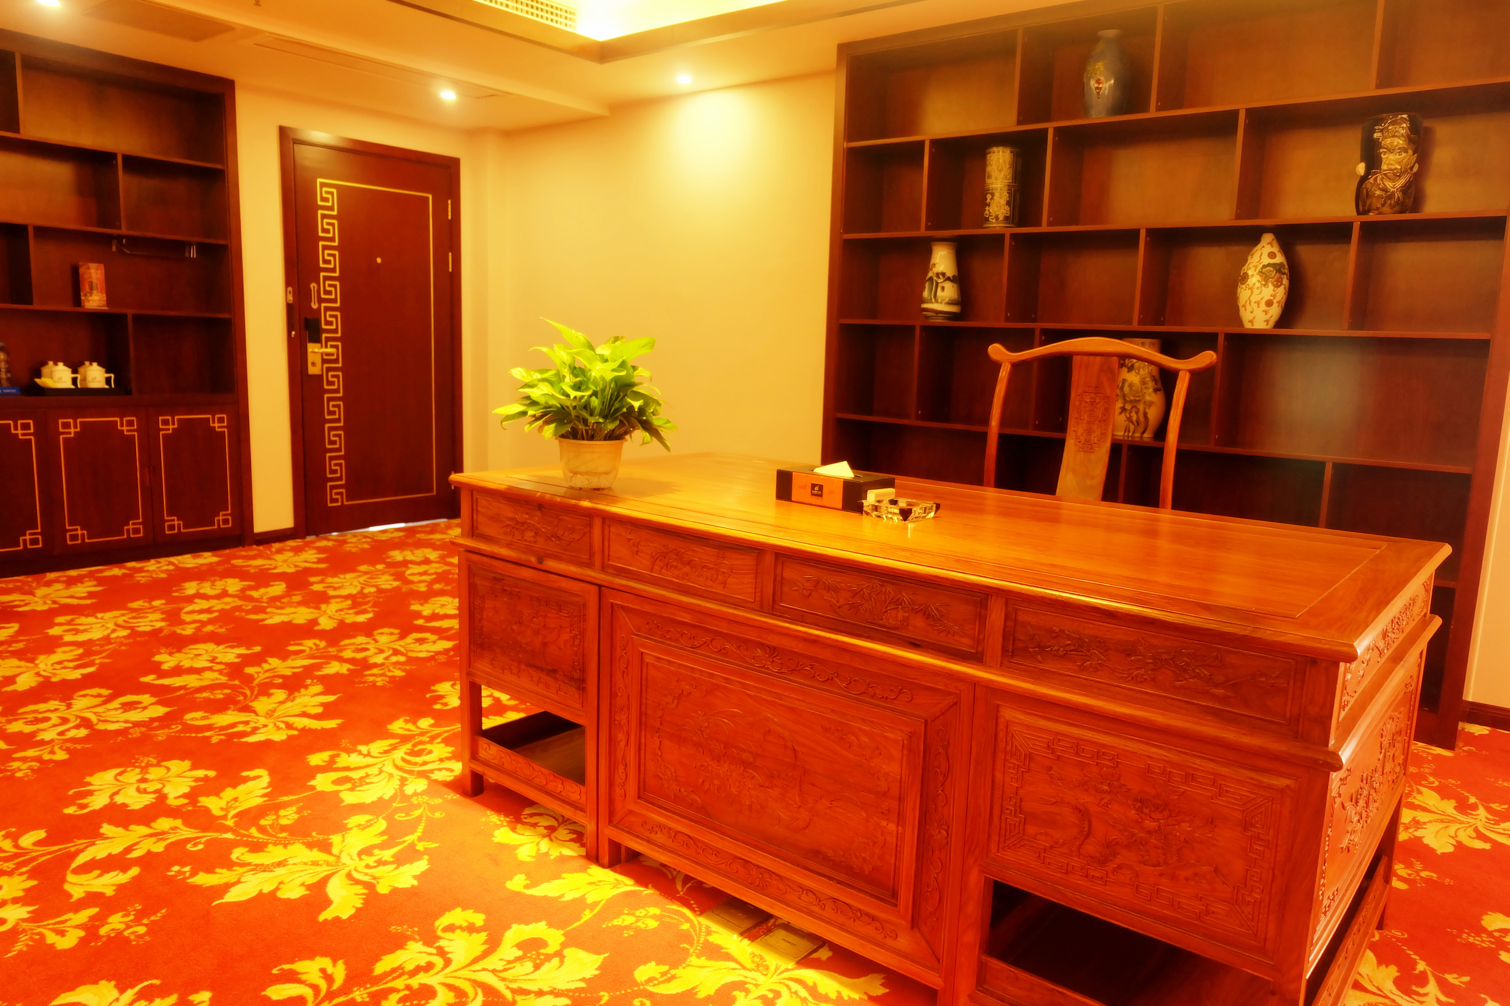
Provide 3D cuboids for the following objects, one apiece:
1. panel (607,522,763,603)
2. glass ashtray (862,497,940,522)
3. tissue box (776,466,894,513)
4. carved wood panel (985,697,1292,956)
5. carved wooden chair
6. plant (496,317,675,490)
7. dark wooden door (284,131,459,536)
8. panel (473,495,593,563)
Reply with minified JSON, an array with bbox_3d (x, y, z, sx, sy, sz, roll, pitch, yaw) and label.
[{"bbox_3d":[-0.149,0.113,1.951,0.428,0.107,0.025,9,11,39],"label":"panel"},{"bbox_3d":[0.282,0.015,1.976,0.118,0.027,0.118,9,11,39],"label":"glass ashtray"},{"bbox_3d":[0.170,-0.029,2.121,0.230,0.065,0.120,9,11,39],"label":"tissue box"},{"bbox_3d":[0.520,0.449,1.416,0.410,0.252,0.025,9,11,39],"label":"carved wood panel"},{"bbox_3d":[0.727,0.173,2.520,0.608,1.171,0.519,9,11,39],"label":"carved wooden chair"},{"bbox_3d":[-0.380,-0.227,2.261,0.397,0.372,0.392,2,9,0],"label":"plant"},{"bbox_3d":[-2.170,-0.929,5.822,0.098,2.166,1.039,9,11,39],"label":"dark wooden door"},{"bbox_3d":[-0.501,0.057,2.244,0.429,0.106,0.025,9,11,39],"label":"panel"}]

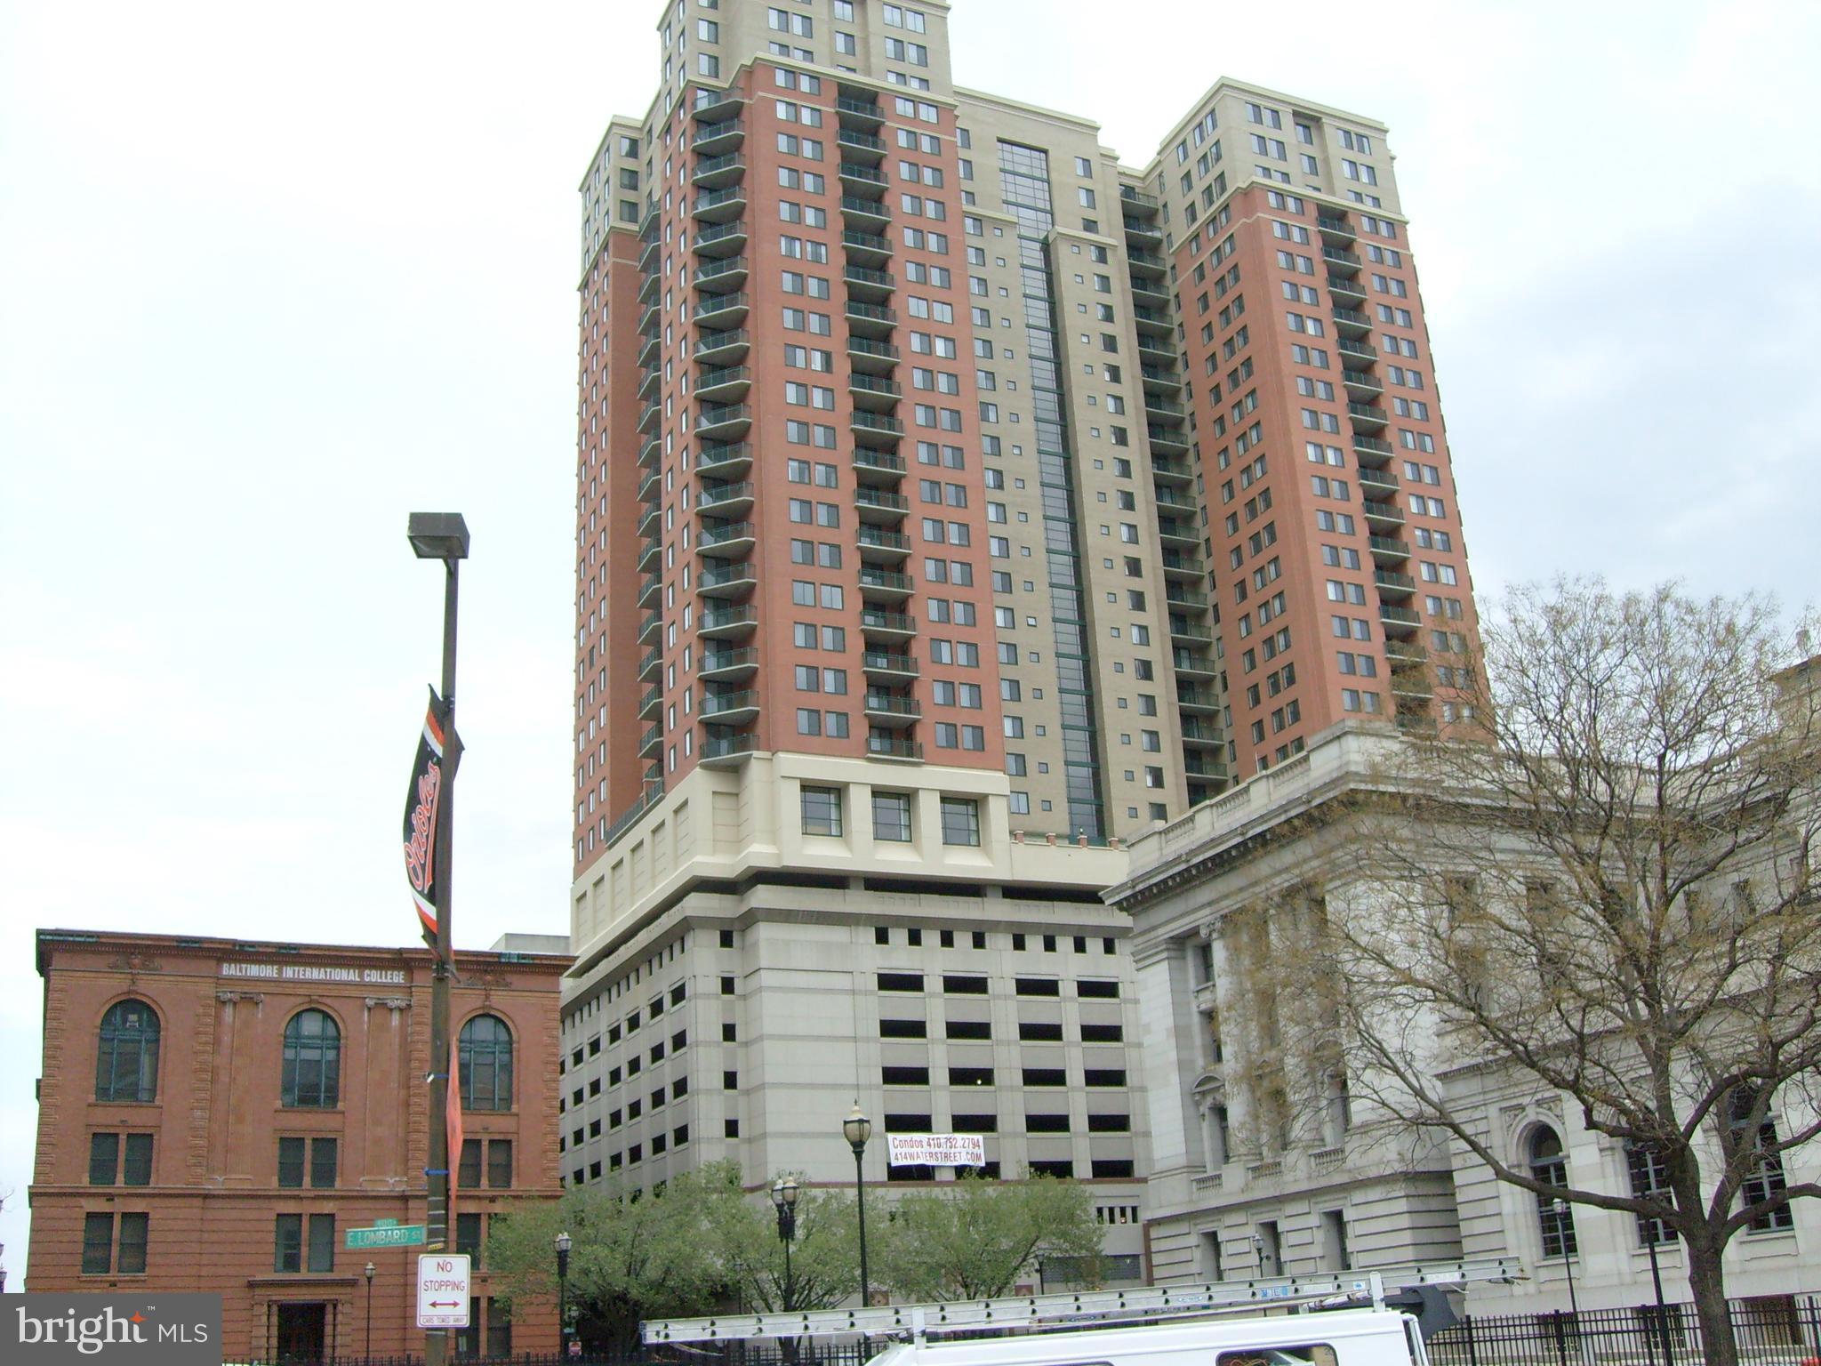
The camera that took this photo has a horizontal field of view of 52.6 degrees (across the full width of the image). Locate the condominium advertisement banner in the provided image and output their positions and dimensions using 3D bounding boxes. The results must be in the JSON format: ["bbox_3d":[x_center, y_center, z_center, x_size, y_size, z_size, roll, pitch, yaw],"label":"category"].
[{"bbox_3d":[1.577,27.299,107.689,6.221,1.843,0.050,6,-22,-25],"label":"condominium advertisement banner"}]

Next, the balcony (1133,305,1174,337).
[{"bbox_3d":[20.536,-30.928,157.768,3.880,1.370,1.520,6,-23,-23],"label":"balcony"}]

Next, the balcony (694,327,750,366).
[{"bbox_3d":[-12.627,-22.918,126.758,4.277,1.300,2.507,-10,-22,18],"label":"balcony"}]

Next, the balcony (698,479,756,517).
[{"bbox_3d":[-11.989,-11.934,121.417,4.030,1.370,1.840,-11,-23,19],"label":"balcony"}]

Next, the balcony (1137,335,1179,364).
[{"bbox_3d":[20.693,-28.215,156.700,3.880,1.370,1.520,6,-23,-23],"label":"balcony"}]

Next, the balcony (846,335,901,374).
[{"bbox_3d":[-2.804,-22.369,126.186,3.905,1.282,1.642,6,-23,-24],"label":"balcony"}]

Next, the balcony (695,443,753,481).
[{"bbox_3d":[-12.178,-14.720,123.647,4.277,1.300,2.507,-10,-22,18],"label":"balcony"}]

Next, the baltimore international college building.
[{"bbox_3d":[-36.500,28.751,104.906,27.360,22.280,30.000,6,-22,-25],"label":"baltimore international college building"}]

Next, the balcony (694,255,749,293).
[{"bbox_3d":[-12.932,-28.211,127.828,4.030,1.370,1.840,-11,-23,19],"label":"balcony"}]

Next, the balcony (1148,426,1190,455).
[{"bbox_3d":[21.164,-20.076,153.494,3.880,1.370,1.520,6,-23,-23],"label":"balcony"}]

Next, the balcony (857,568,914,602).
[{"bbox_3d":[-1.929,-6.222,120.450,3.946,1.296,2.074,6,-22,-25],"label":"balcony"}]

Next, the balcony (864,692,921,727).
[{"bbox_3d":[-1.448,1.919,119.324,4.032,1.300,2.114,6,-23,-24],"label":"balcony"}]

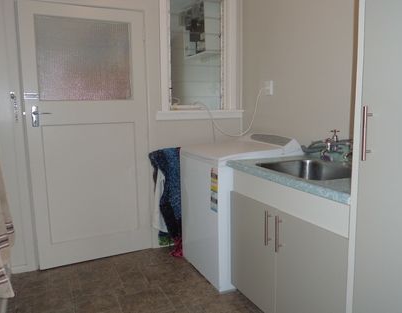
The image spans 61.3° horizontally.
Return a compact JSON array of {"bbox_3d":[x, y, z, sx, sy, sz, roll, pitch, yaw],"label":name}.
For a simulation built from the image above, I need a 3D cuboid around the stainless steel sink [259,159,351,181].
[{"bbox_3d":[0.611,0.161,1.858,0.478,0.200,0.564,-4,8,-24],"label":"stainless steel sink"}]

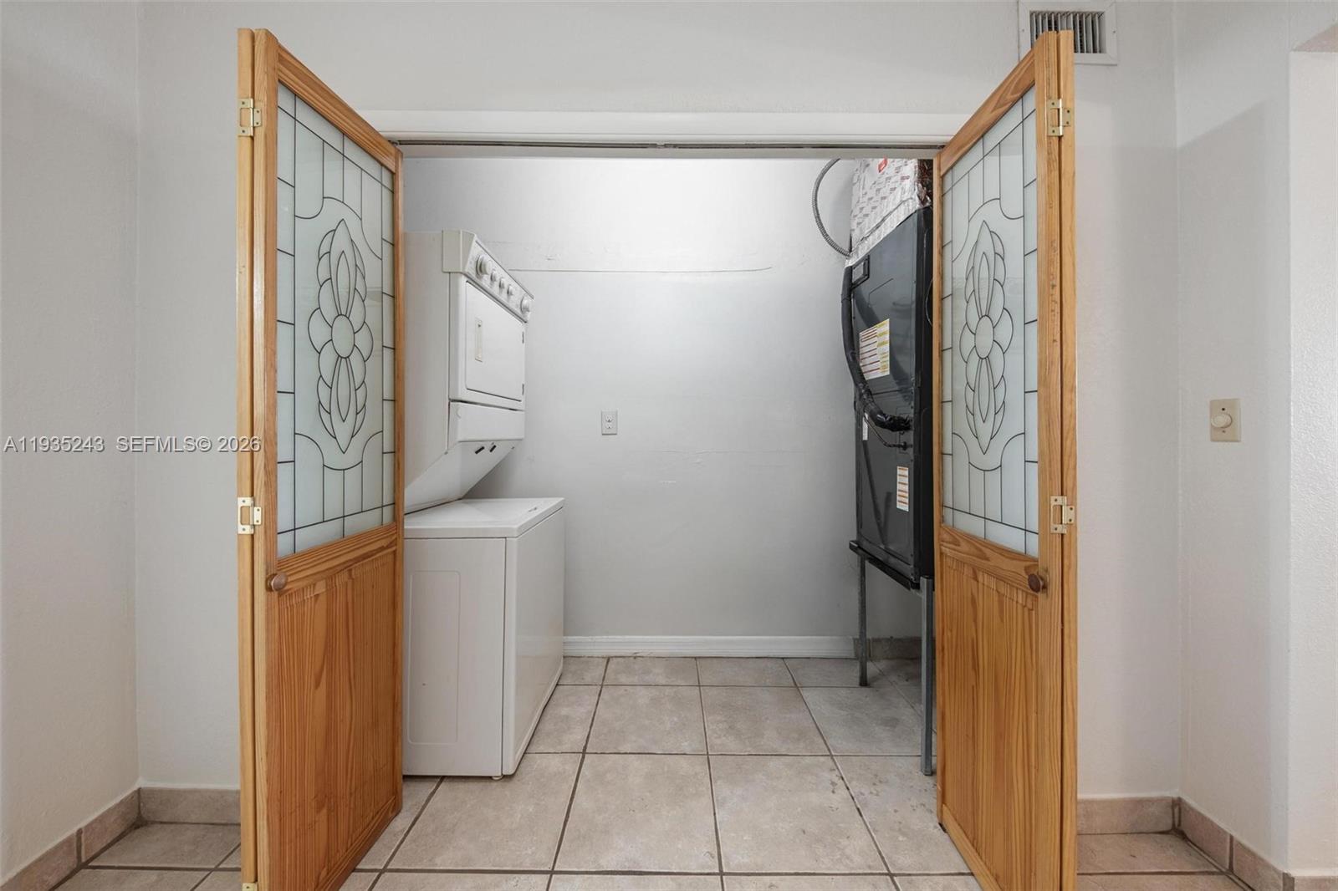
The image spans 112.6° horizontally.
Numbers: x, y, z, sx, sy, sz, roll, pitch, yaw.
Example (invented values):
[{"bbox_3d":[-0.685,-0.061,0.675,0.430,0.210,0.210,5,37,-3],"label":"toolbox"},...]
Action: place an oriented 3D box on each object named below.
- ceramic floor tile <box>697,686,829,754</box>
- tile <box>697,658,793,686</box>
[{"bbox_3d":[0.370,1.137,1.863,0.443,0.010,0.443,0,1,0],"label":"ceramic floor tile"},{"bbox_3d":[0.371,1.133,2.221,0.443,0.010,0.257,0,1,0],"label":"tile"}]

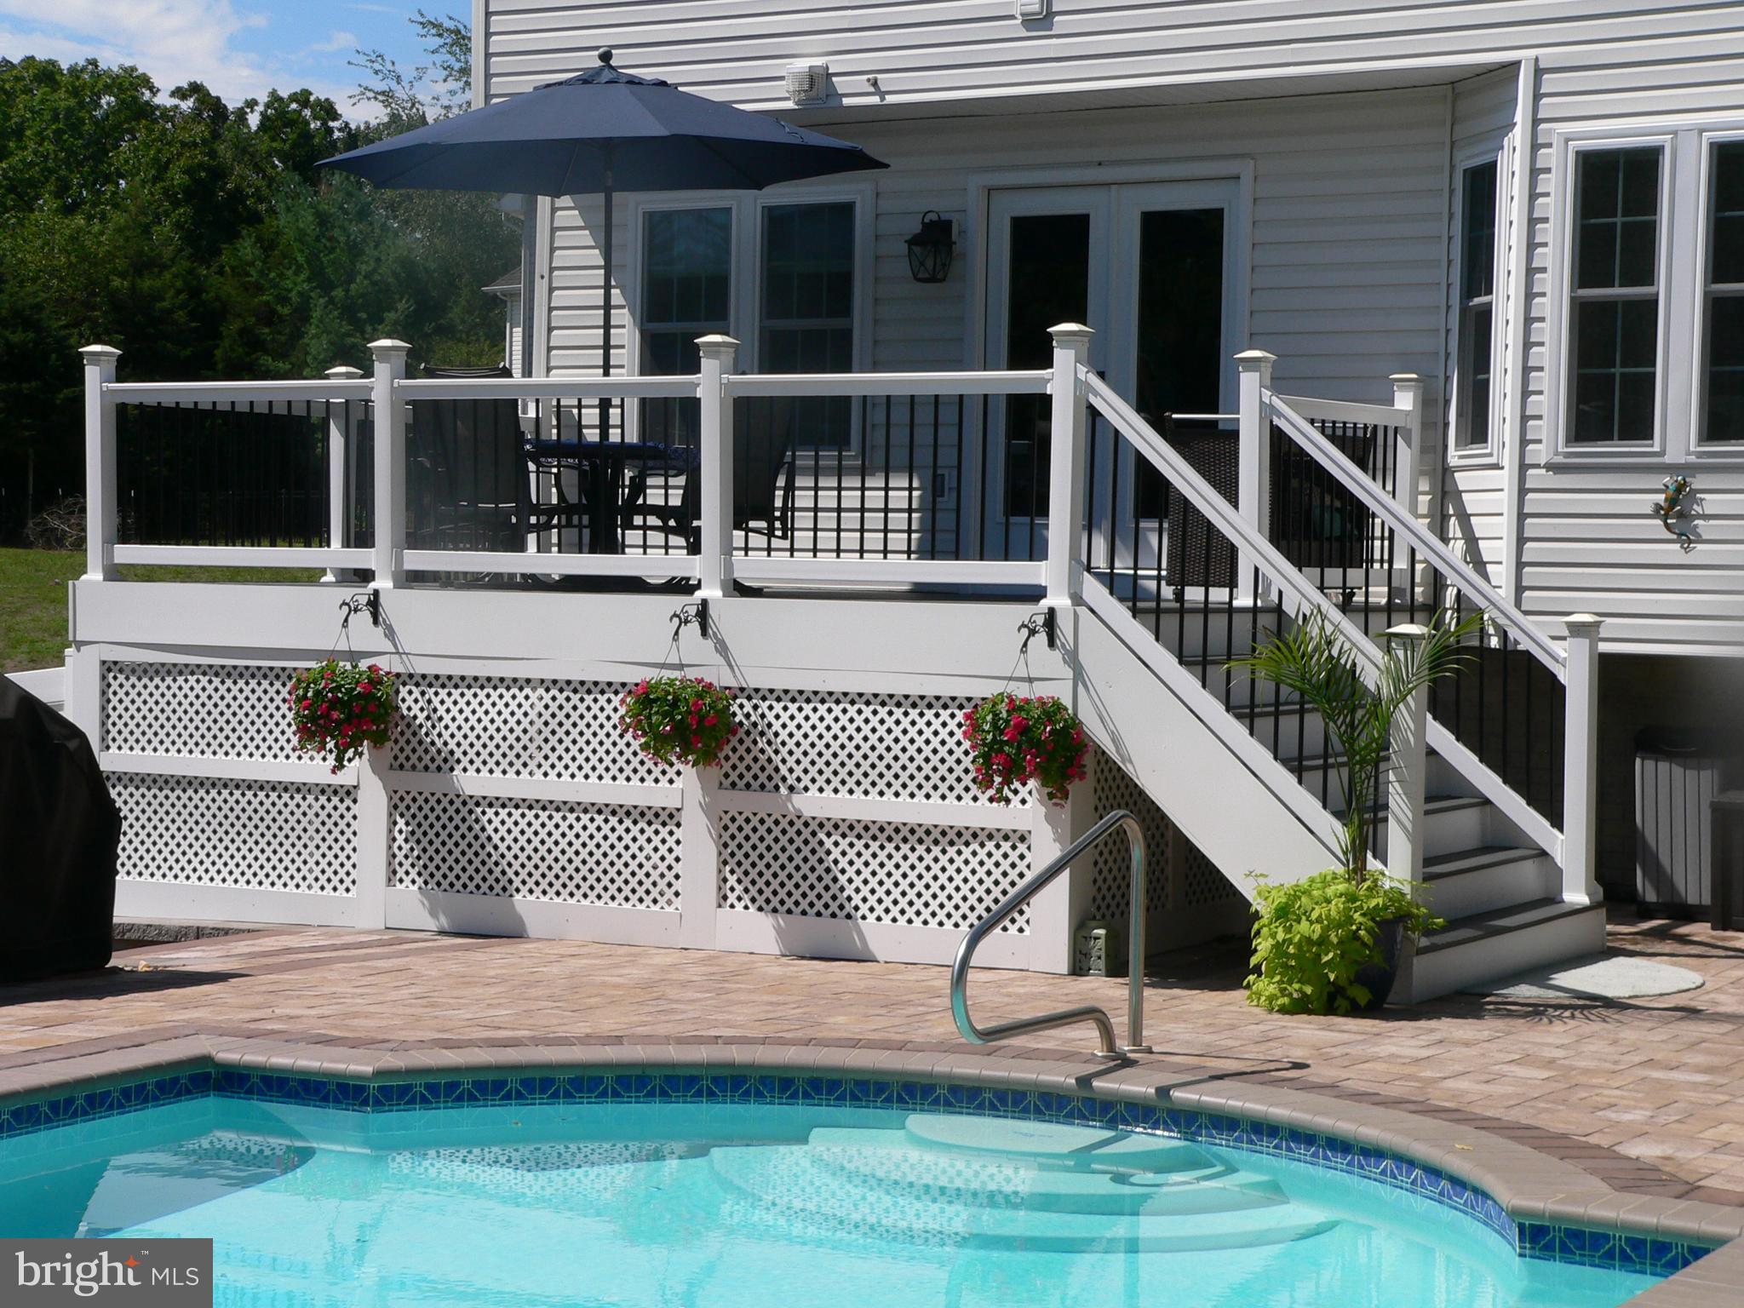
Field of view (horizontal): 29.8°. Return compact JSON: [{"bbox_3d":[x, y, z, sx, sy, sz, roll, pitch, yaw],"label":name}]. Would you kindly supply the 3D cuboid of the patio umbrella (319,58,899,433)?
[{"bbox_3d":[-1.247,-1.579,15.483,2.660,2.540,2.660,1,2,0],"label":"patio umbrella"}]

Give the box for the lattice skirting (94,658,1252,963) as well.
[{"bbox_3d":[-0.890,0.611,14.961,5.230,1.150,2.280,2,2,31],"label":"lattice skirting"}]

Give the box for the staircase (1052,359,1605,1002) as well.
[{"bbox_3d":[1.882,0.082,13.124,1.560,2.320,2.100,2,2,31],"label":"staircase"}]

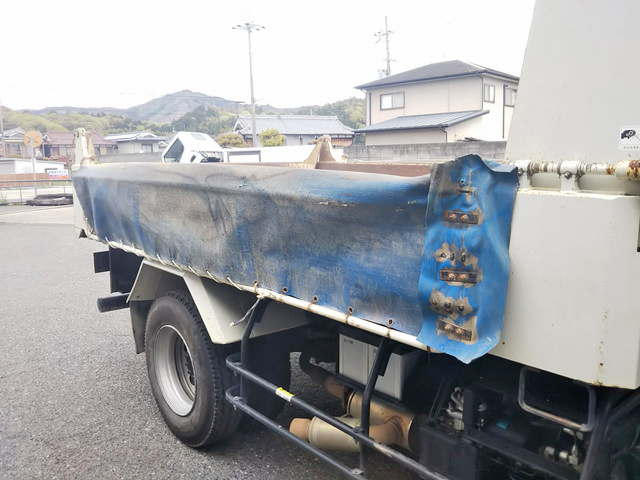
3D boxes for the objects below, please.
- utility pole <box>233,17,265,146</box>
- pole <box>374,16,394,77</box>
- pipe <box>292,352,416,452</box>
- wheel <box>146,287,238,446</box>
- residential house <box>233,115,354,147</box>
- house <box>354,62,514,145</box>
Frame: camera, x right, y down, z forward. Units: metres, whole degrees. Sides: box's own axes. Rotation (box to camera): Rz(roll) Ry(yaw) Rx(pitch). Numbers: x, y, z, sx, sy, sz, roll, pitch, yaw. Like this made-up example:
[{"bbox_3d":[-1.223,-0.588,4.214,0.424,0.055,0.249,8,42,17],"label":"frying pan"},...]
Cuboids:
[{"bbox_3d":[-4.320,-8.763,36.113,2.000,10.333,0.900,-1,8,0],"label":"utility pole"},{"bbox_3d":[4.992,-10.636,41.939,1.600,11.969,0.900,-1,8,0],"label":"pole"},{"bbox_3d":[0.136,0.717,2.369,0.340,0.330,0.680,-8,11,-40],"label":"pipe"},{"bbox_3d":[-0.664,0.667,2.959,0.240,0.810,0.810,-8,11,-40],"label":"wheel"},{"bbox_3d":[-2.628,-8.484,50.737,11.000,5.591,7.000,-5,9,-24],"label":"residential house"},{"bbox_3d":[6.450,-6.930,32.562,8.500,7.200,10.600,5,10,39],"label":"house"}]

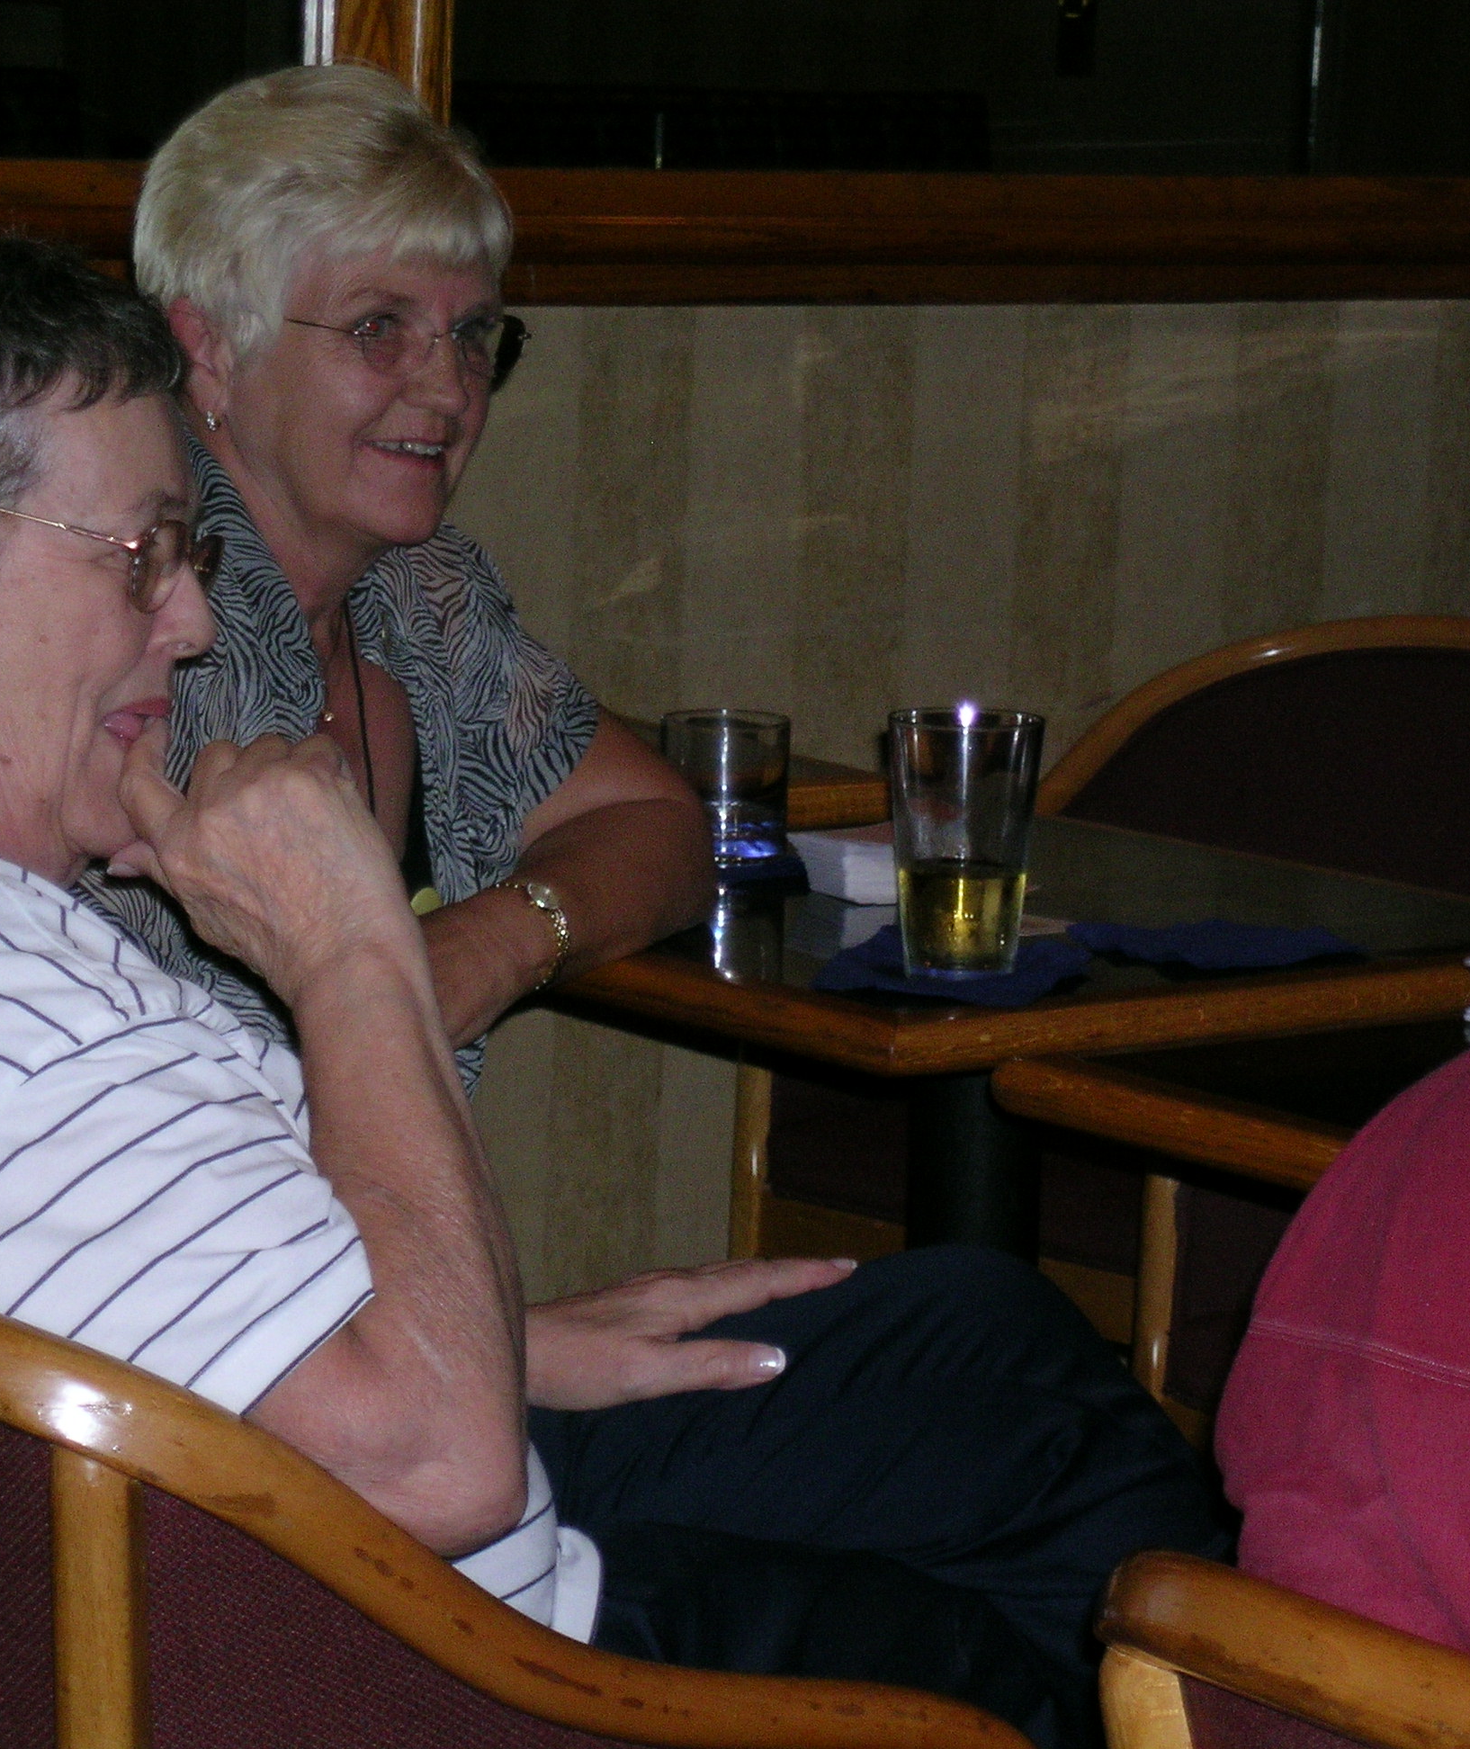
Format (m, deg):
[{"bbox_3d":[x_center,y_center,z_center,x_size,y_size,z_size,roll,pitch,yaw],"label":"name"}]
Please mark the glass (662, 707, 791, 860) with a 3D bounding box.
[{"bbox_3d":[-0.004,-0.055,4.104,0.082,0.090,0.082,1,9,0],"label":"glass"}]

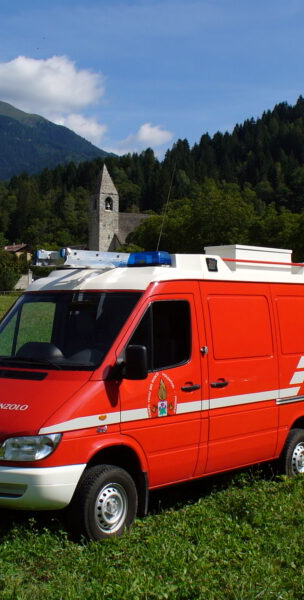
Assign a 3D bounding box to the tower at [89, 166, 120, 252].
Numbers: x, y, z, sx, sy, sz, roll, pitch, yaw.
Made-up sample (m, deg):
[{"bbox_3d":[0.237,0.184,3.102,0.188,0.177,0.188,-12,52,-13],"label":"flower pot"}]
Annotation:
[{"bbox_3d":[-8.925,-13.285,160.000,4.300,24.000,4.300,0,0,-32],"label":"tower"}]

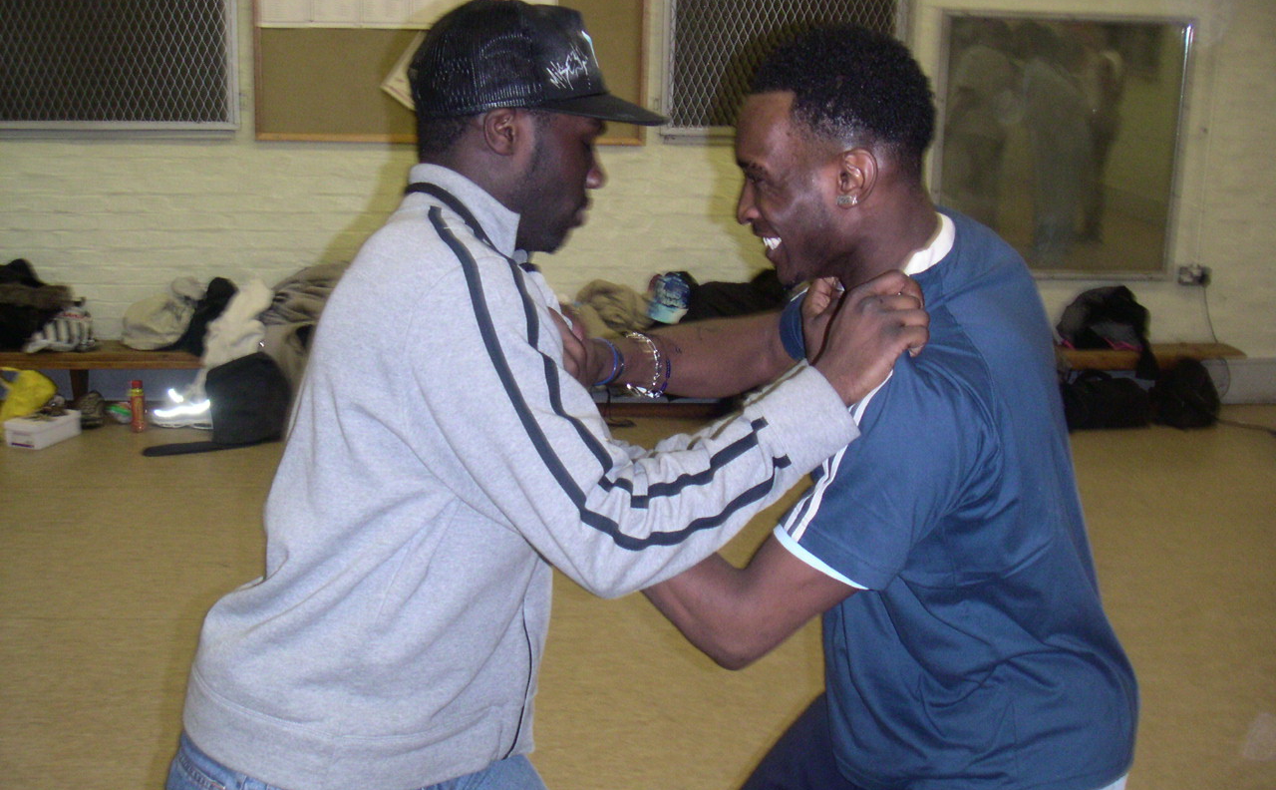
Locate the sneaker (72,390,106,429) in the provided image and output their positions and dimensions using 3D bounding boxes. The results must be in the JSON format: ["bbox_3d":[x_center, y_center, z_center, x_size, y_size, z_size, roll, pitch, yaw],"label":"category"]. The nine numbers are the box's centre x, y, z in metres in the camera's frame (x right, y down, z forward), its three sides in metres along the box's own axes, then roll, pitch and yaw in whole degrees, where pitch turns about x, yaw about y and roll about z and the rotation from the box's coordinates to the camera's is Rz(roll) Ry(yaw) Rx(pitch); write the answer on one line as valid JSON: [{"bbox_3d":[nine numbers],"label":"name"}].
[{"bbox_3d":[-2.172,0.046,5.886,0.105,0.120,0.280,-2,12,-14],"label":"sneaker"}]

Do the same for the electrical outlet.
[{"bbox_3d":[2.437,-0.522,6.459,0.144,0.087,0.045,0,12,-4],"label":"electrical outlet"}]

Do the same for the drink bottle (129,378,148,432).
[{"bbox_3d":[-1.940,0.040,5.727,0.058,0.202,0.058,1,12,0],"label":"drink bottle"}]

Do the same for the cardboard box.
[{"bbox_3d":[-2.236,0.125,5.565,0.150,0.092,0.285,4,12,13],"label":"cardboard box"}]

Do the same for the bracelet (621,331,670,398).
[{"bbox_3d":[0.006,-0.033,1.580,0.013,0.069,0.069,-15,19,-37],"label":"bracelet"}]

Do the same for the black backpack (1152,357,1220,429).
[{"bbox_3d":[2.295,-0.020,6.230,0.270,0.280,0.210,0,12,-4],"label":"black backpack"}]

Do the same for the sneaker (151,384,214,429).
[{"bbox_3d":[-1.774,0.052,5.845,0.285,0.140,0.110,2,12,7],"label":"sneaker"}]

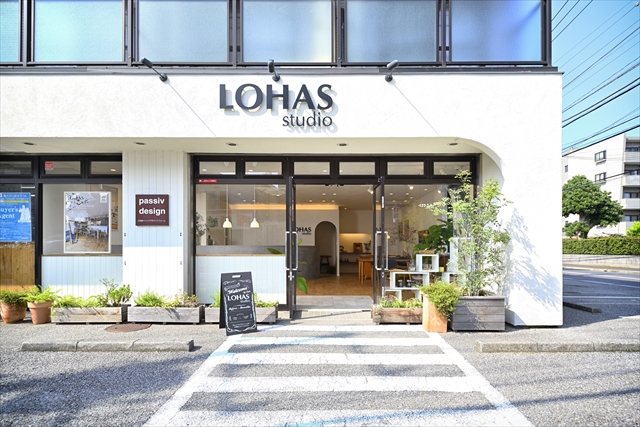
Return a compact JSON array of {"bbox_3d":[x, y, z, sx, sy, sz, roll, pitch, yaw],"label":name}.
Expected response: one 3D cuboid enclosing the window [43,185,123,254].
[{"bbox_3d":[-3.970,0.100,5.700,1.420,1.180,0.100,0,0,0],"label":"window"}]

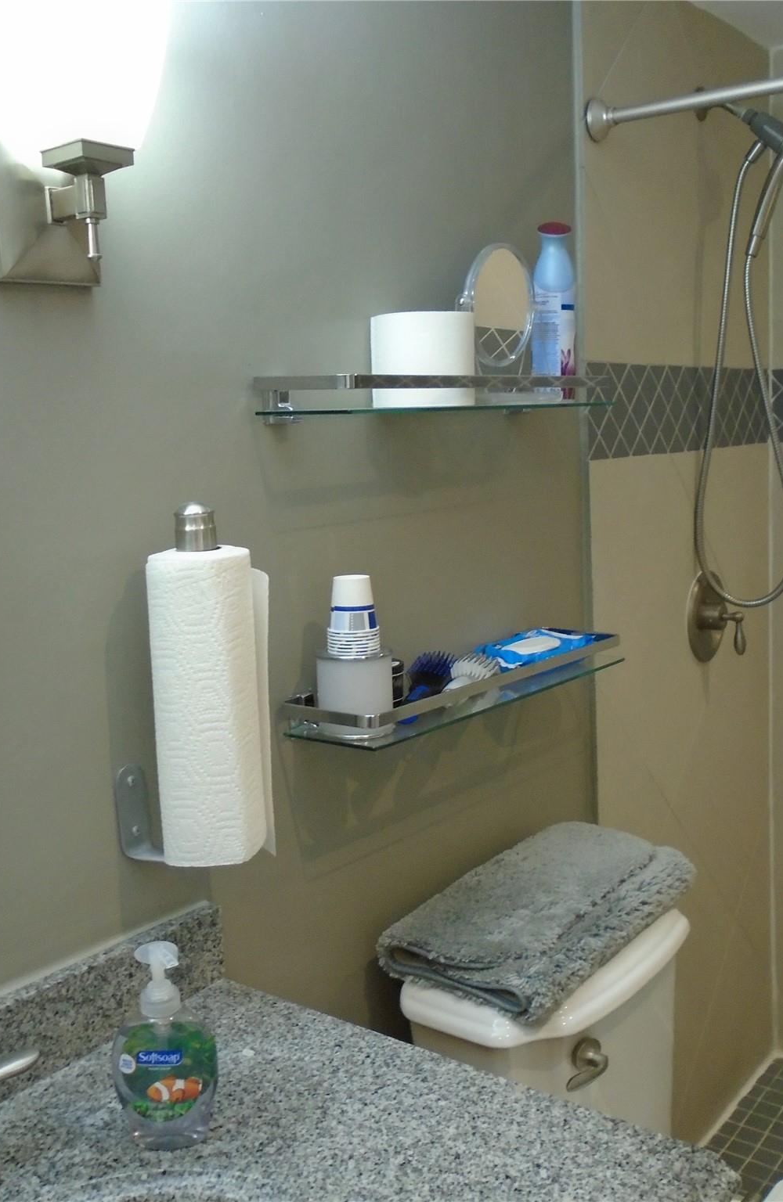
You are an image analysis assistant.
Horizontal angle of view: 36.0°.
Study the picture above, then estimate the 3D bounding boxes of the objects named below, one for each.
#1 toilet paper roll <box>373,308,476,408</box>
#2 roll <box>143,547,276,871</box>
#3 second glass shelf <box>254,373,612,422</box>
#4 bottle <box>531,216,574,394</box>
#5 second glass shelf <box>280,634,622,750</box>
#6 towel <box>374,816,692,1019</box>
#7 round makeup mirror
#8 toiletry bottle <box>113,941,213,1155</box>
[{"bbox_3d":[0.037,-0.277,1.406,0.122,0.105,0.122,-2,8,0],"label":"toilet paper roll"},{"bbox_3d":[-0.167,0.095,1.099,0.098,0.277,0.098,-2,8,0],"label":"roll"},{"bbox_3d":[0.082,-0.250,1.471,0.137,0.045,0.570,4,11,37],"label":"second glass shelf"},{"bbox_3d":[0.226,-0.403,1.698,0.058,0.236,0.066,-2,8,4],"label":"bottle"},{"bbox_3d":[0.101,0.103,1.529,0.137,0.042,0.567,4,11,37],"label":"second glass shelf"},{"bbox_3d":[0.221,0.422,1.646,0.203,0.070,0.502,4,11,37],"label":"towel"},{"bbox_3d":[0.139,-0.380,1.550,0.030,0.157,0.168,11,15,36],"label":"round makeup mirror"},{"bbox_3d":[-0.189,0.357,0.991,0.084,0.171,0.050,-4,9,-12],"label":"toiletry bottle"}]

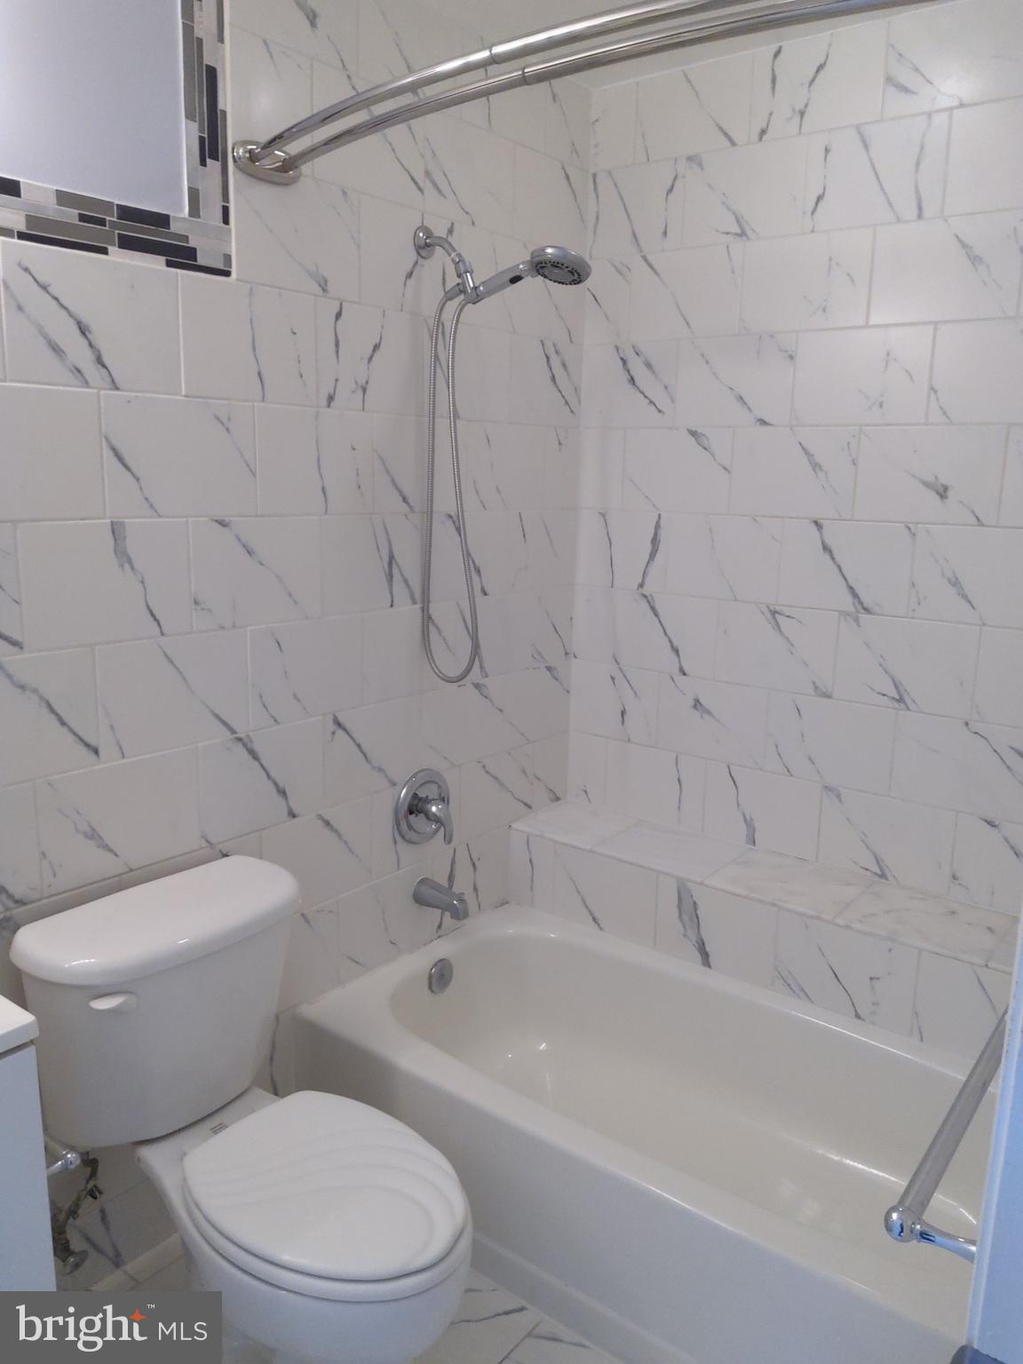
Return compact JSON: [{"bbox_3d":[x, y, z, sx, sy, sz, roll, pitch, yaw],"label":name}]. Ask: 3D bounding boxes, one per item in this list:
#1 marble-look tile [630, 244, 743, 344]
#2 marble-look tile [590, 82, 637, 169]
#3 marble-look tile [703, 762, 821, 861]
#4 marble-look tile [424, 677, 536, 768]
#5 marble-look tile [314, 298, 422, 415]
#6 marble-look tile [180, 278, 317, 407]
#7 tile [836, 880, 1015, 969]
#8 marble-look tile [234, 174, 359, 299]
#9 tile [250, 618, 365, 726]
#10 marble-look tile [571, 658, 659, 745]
[{"bbox_3d":[0.413,-0.924,2.448,0.299,0.202,0.010,10,15,37],"label":"marble-look tile"},{"bbox_3d":[0.254,-1.354,2.499,0.123,0.185,0.010,10,15,37],"label":"marble-look tile"},{"bbox_3d":[0.622,0.319,2.544,0.302,0.204,0.010,10,15,37],"label":"marble-look tile"},{"bbox_3d":[-0.115,0.104,2.485,0.010,0.200,0.305,10,15,37],"label":"marble-look tile"},{"bbox_3d":[-0.282,-0.657,2.092,0.010,0.203,0.301,10,15,37],"label":"marble-look tile"},{"bbox_3d":[-0.472,-0.615,1.862,0.010,0.204,0.302,10,15,37],"label":"marble-look tile"},{"bbox_3d":[0.888,0.506,2.176,0.300,0.010,0.266,10,15,37],"label":"tile"},{"bbox_3d":[-0.394,-0.820,1.881,0.010,0.201,0.296,10,15,37],"label":"marble-look tile"},{"bbox_3d":[-0.413,-0.027,2.076,0.010,0.204,0.302,10,15,37],"label":"tile"},{"bbox_3d":[0.281,0.055,2.766,0.273,0.204,0.010,10,15,37],"label":"marble-look tile"}]

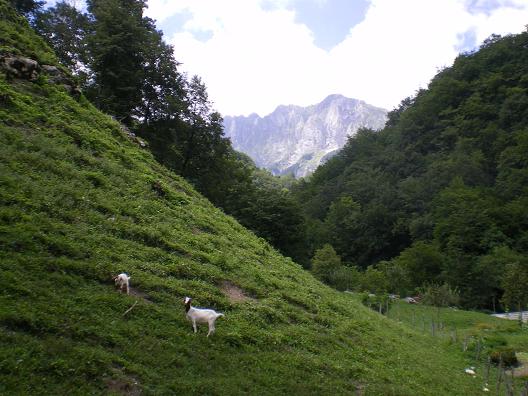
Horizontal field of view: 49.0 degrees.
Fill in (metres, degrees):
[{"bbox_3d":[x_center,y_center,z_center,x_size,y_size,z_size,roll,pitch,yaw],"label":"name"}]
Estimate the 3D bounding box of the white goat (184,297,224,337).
[{"bbox_3d":[-1.057,2.106,10.300,0.680,0.690,0.210,1,-3,-13],"label":"white goat"}]

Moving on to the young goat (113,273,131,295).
[{"bbox_3d":[-2.852,1.711,11.600,0.220,0.440,0.620,-1,-3,14],"label":"young goat"}]

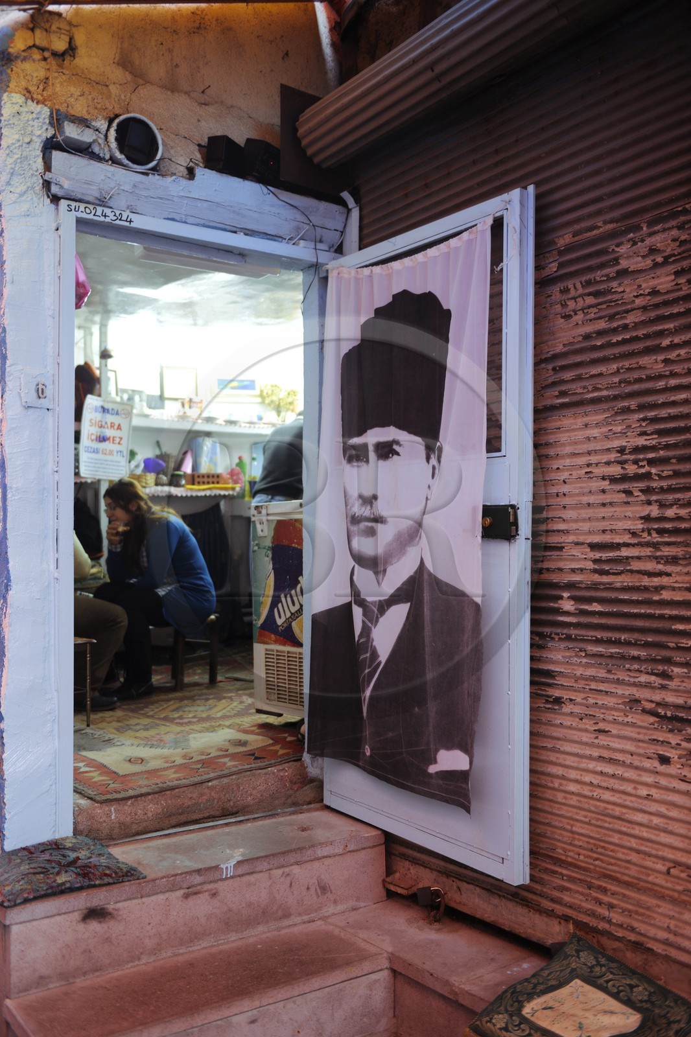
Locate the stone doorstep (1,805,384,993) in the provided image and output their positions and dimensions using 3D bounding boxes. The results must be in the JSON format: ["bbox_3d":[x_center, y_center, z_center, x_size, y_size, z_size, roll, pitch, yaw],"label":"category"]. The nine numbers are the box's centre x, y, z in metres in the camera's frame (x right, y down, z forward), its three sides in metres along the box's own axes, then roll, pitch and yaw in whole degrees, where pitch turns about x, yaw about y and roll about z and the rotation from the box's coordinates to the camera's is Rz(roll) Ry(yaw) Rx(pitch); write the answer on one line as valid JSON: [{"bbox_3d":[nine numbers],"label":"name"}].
[{"bbox_3d":[-0.479,1.161,2.925,1.213,0.230,0.364,0,0,-31],"label":"stone doorstep"}]

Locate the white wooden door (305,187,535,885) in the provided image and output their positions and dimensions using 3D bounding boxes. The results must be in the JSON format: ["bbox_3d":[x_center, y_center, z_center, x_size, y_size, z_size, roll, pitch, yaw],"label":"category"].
[{"bbox_3d":[0.228,0.042,2.909,0.045,1.940,0.933,1,-1,-37],"label":"white wooden door"}]

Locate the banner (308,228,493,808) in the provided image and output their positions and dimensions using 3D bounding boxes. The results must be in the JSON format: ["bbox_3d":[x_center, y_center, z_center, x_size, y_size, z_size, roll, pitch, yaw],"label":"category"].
[{"bbox_3d":[0.145,-0.029,2.902,0.090,1.698,0.801,1,-1,-37],"label":"banner"}]

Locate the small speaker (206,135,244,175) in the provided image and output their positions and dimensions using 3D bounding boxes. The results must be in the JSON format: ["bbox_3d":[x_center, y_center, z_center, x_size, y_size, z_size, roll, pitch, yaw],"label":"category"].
[{"bbox_3d":[-0.425,-1.247,3.217,0.080,0.128,0.110,8,1,28],"label":"small speaker"}]

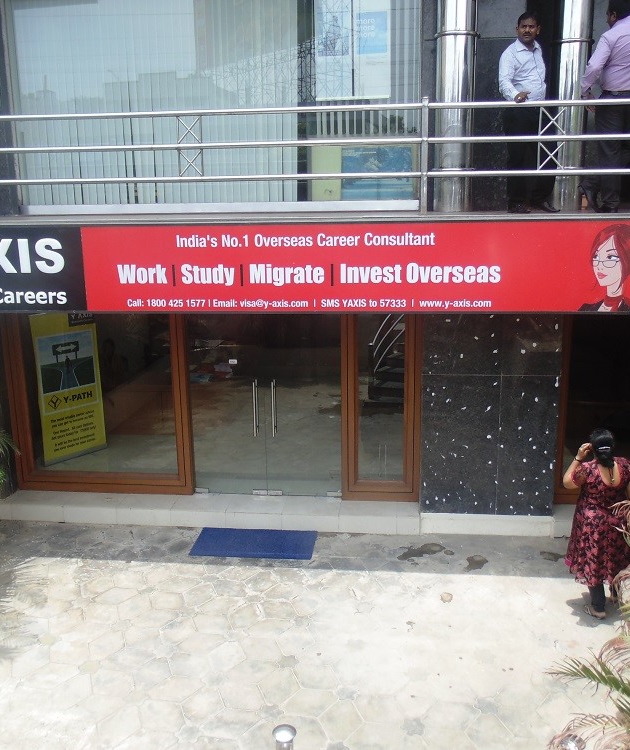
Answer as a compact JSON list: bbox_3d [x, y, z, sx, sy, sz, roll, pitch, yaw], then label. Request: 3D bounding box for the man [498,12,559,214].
[{"bbox_3d":[1.843,-2.253,6.263,0.500,1.660,0.400,-5,12,-18],"label":"man"}]

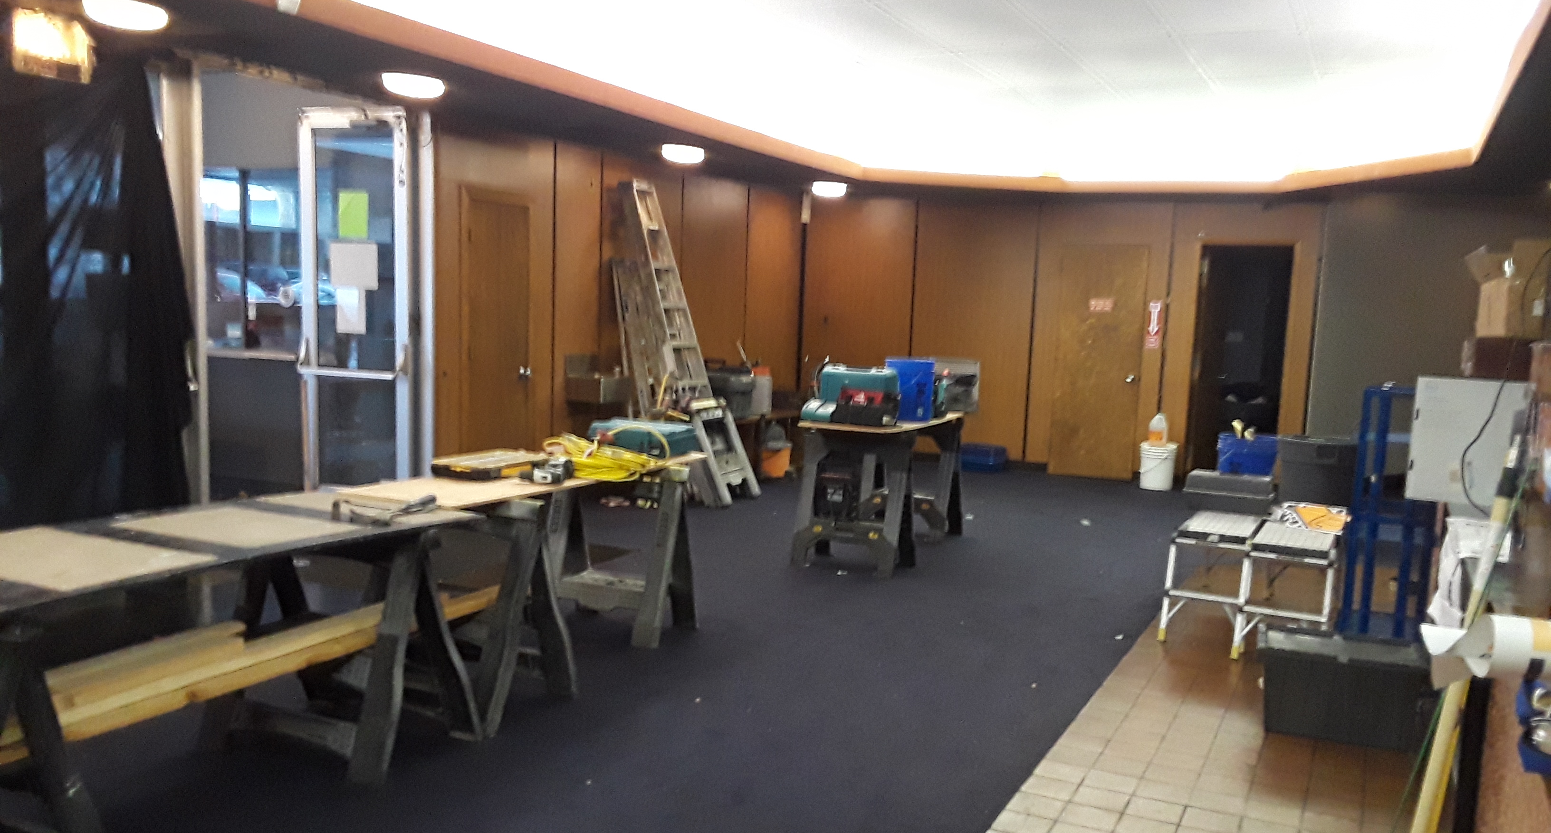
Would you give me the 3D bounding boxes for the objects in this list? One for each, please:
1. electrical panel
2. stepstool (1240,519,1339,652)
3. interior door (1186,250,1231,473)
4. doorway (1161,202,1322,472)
[{"bbox_3d":[2.610,0.090,4.721,0.380,0.465,0.140,4,6,26],"label":"electrical panel"},{"bbox_3d":[2.350,0.779,5.680,0.360,0.490,0.760,4,6,26],"label":"stepstool"},{"bbox_3d":[3.924,-0.446,11.414,0.045,2.030,0.760,6,6,41],"label":"interior door"},{"bbox_3d":[3.884,-0.584,10.563,1.173,2.407,0.140,4,6,26],"label":"doorway"}]

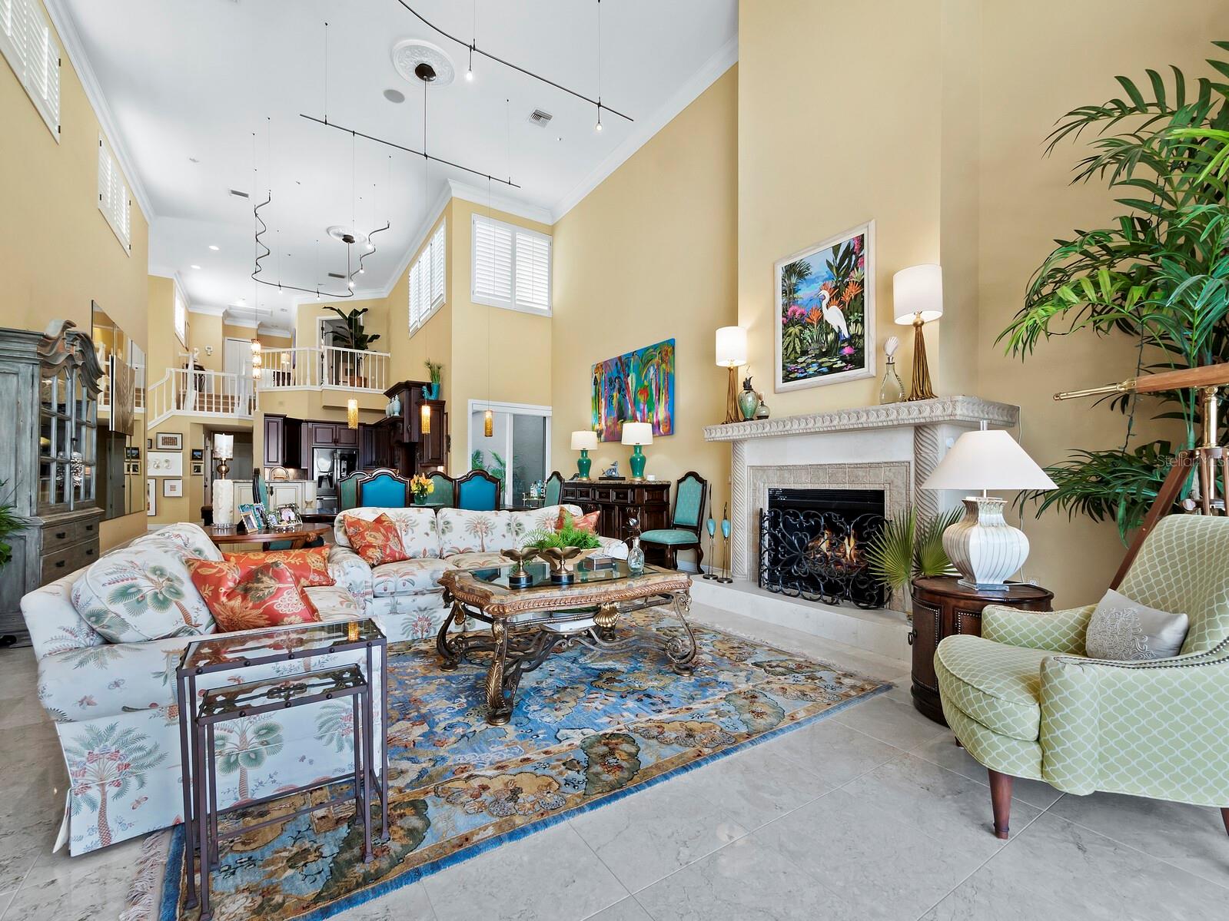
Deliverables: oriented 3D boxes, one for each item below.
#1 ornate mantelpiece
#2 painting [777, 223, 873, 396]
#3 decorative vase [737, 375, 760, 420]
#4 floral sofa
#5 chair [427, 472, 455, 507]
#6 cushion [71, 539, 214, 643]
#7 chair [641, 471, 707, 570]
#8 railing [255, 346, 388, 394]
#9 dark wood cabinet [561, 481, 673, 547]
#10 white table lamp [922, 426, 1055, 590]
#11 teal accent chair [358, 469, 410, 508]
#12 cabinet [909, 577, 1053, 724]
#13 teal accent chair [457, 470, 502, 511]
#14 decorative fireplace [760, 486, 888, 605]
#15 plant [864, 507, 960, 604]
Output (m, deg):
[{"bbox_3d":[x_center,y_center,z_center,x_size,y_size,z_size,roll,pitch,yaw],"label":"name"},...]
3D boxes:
[{"bbox_3d":[1.815,0.356,4.006,0.977,1.381,2.063,2,-3,-34],"label":"ornate mantelpiece"},{"bbox_3d":[1.706,-1.198,4.108,0.050,1.170,0.920,1,-2,-35],"label":"painting"},{"bbox_3d":[1.174,-0.530,4.357,0.174,0.394,0.174,1,-2,0],"label":"decorative vase"},{"bbox_3d":[-1.111,0.866,4.180,2.182,0.853,0.942,1,-2,-26],"label":"floral sofa"},{"bbox_3d":[-2.365,0.729,6.772,0.588,1.176,0.620,2,-3,-34],"label":"chair"},{"bbox_3d":[-1.862,0.559,2.010,0.198,0.446,0.526,-22,2,-11],"label":"cushion"},{"bbox_3d":[0.710,0.724,5.888,0.620,1.181,0.588,2,-3,-34],"label":"chair"},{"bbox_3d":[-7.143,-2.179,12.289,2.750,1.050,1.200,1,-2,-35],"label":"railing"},{"bbox_3d":[-0.085,0.828,7.160,0.556,1.066,2.142,2,-3,-34],"label":"dark wood cabinet"},{"bbox_3d":[1.882,0.224,2.556,0.550,0.838,0.550,1,-2,-35],"label":"white table lamp"},{"bbox_3d":[-2.614,0.731,5.580,0.526,1.220,0.615,1,-2,-31],"label":"teal accent chair"},{"bbox_3d":[1.781,0.936,2.419,0.580,0.585,0.580,-1,-2,18],"label":"cabinet"},{"bbox_3d":[-1.687,0.740,5.984,0.526,1.220,0.615,1,-2,-31],"label":"teal accent chair"},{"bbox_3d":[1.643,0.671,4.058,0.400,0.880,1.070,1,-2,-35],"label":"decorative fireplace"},{"bbox_3d":[2.004,0.715,3.355,0.496,0.784,0.546,1,-2,-35],"label":"plant"}]

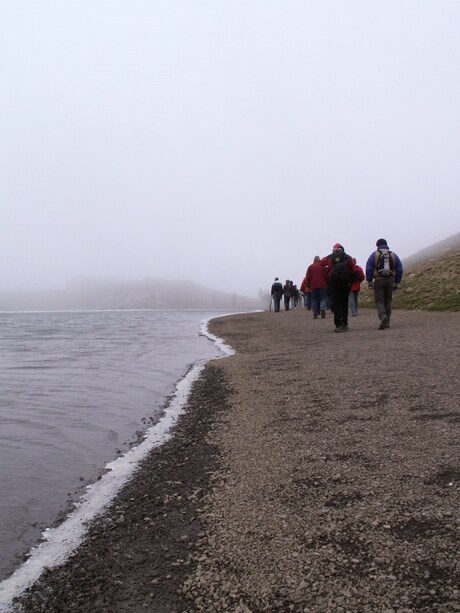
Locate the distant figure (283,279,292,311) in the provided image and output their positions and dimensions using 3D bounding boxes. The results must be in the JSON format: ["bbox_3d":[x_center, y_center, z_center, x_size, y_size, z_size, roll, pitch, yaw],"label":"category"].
[{"bbox_3d":[3.118,-0.605,33.500,0.530,1.720,0.420,0,0,0],"label":"distant figure"}]

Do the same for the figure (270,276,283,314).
[{"bbox_3d":[2.317,-0.566,30.500,0.560,1.750,0.420,0,0,0],"label":"figure"}]

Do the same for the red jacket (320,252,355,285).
[{"bbox_3d":[2.122,-0.728,12.200,0.660,0.680,0.380,0,0,0],"label":"red jacket"}]

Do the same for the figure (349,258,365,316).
[{"bbox_3d":[3.705,-0.555,18.300,0.580,1.700,0.420,0,0,0],"label":"figure"}]

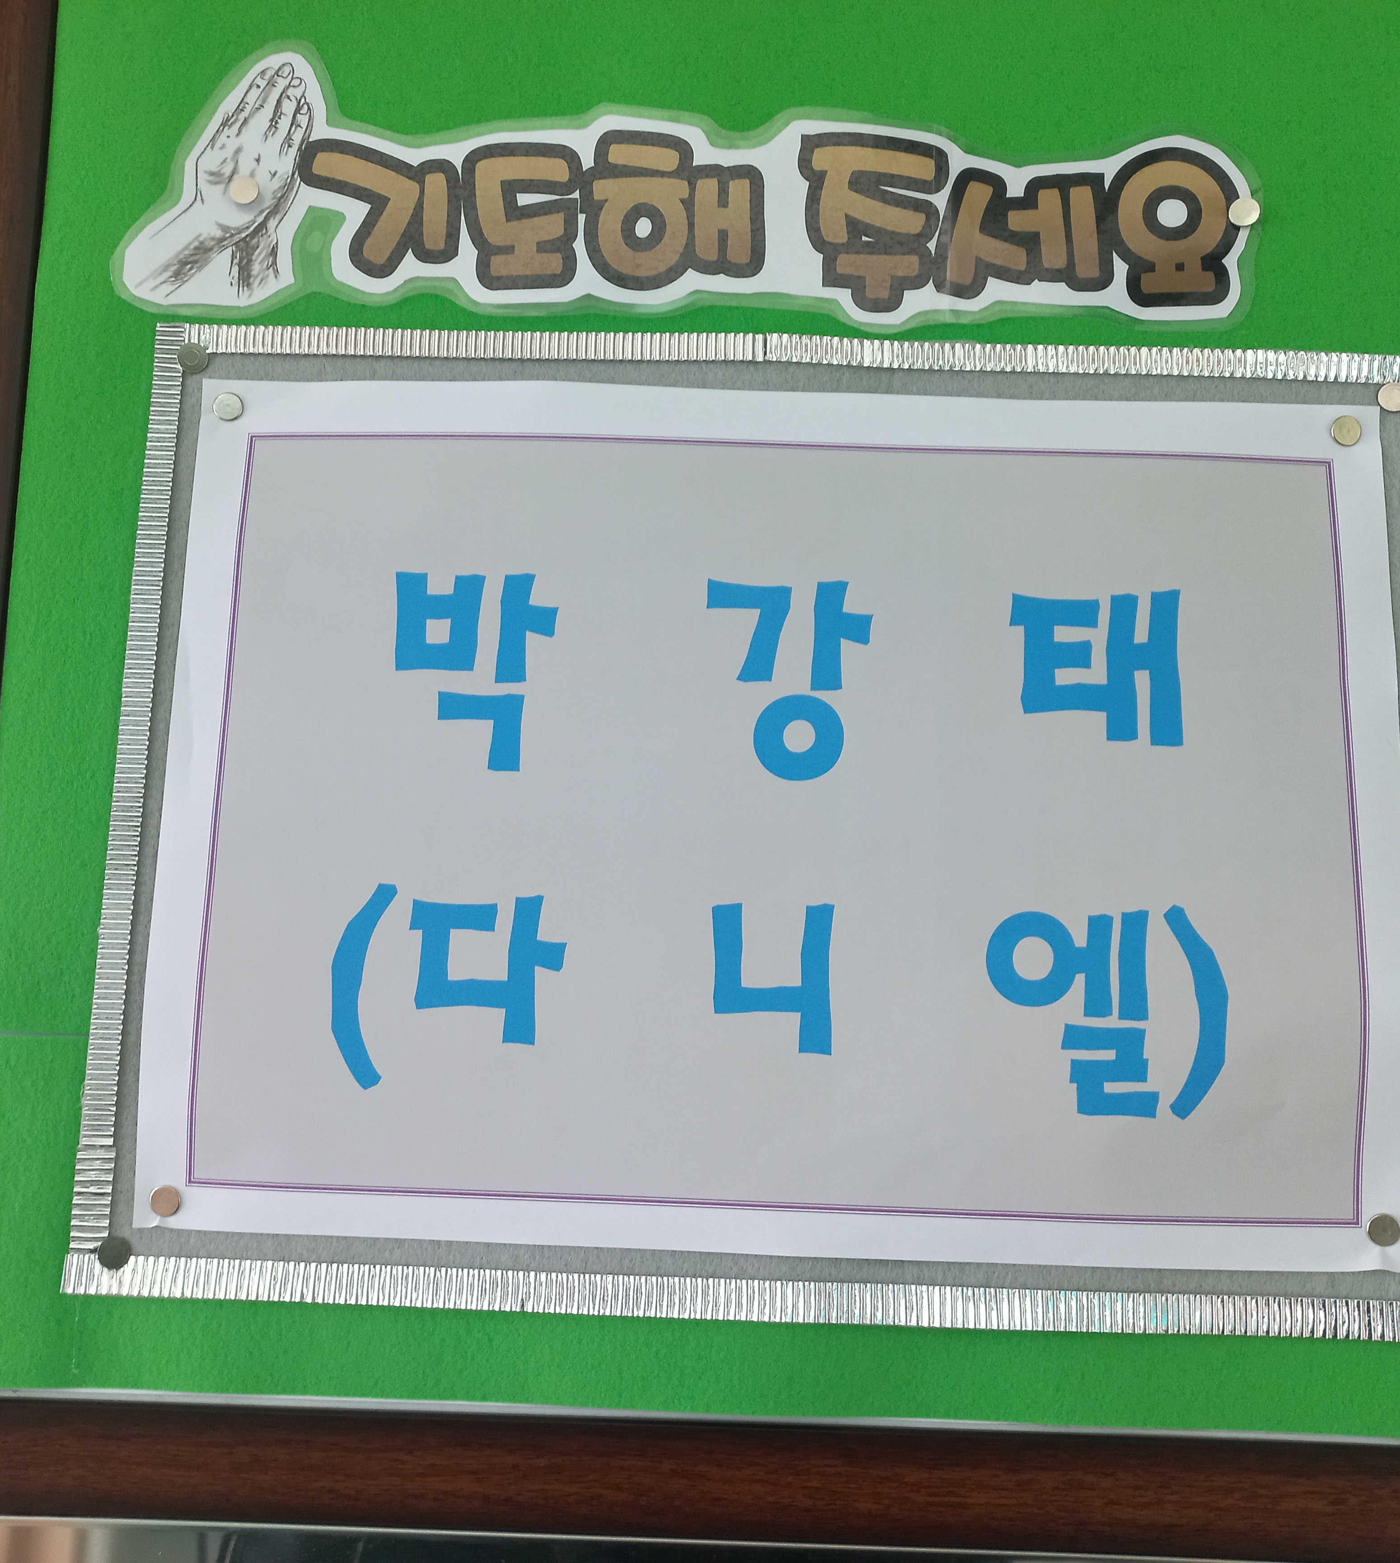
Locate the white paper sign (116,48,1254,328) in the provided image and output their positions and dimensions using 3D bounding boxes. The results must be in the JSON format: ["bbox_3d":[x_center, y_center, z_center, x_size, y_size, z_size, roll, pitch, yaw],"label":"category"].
[{"bbox_3d":[-0.005,-0.220,0.549,0.415,0.107,0.007,2,-9,1],"label":"white paper sign"}]

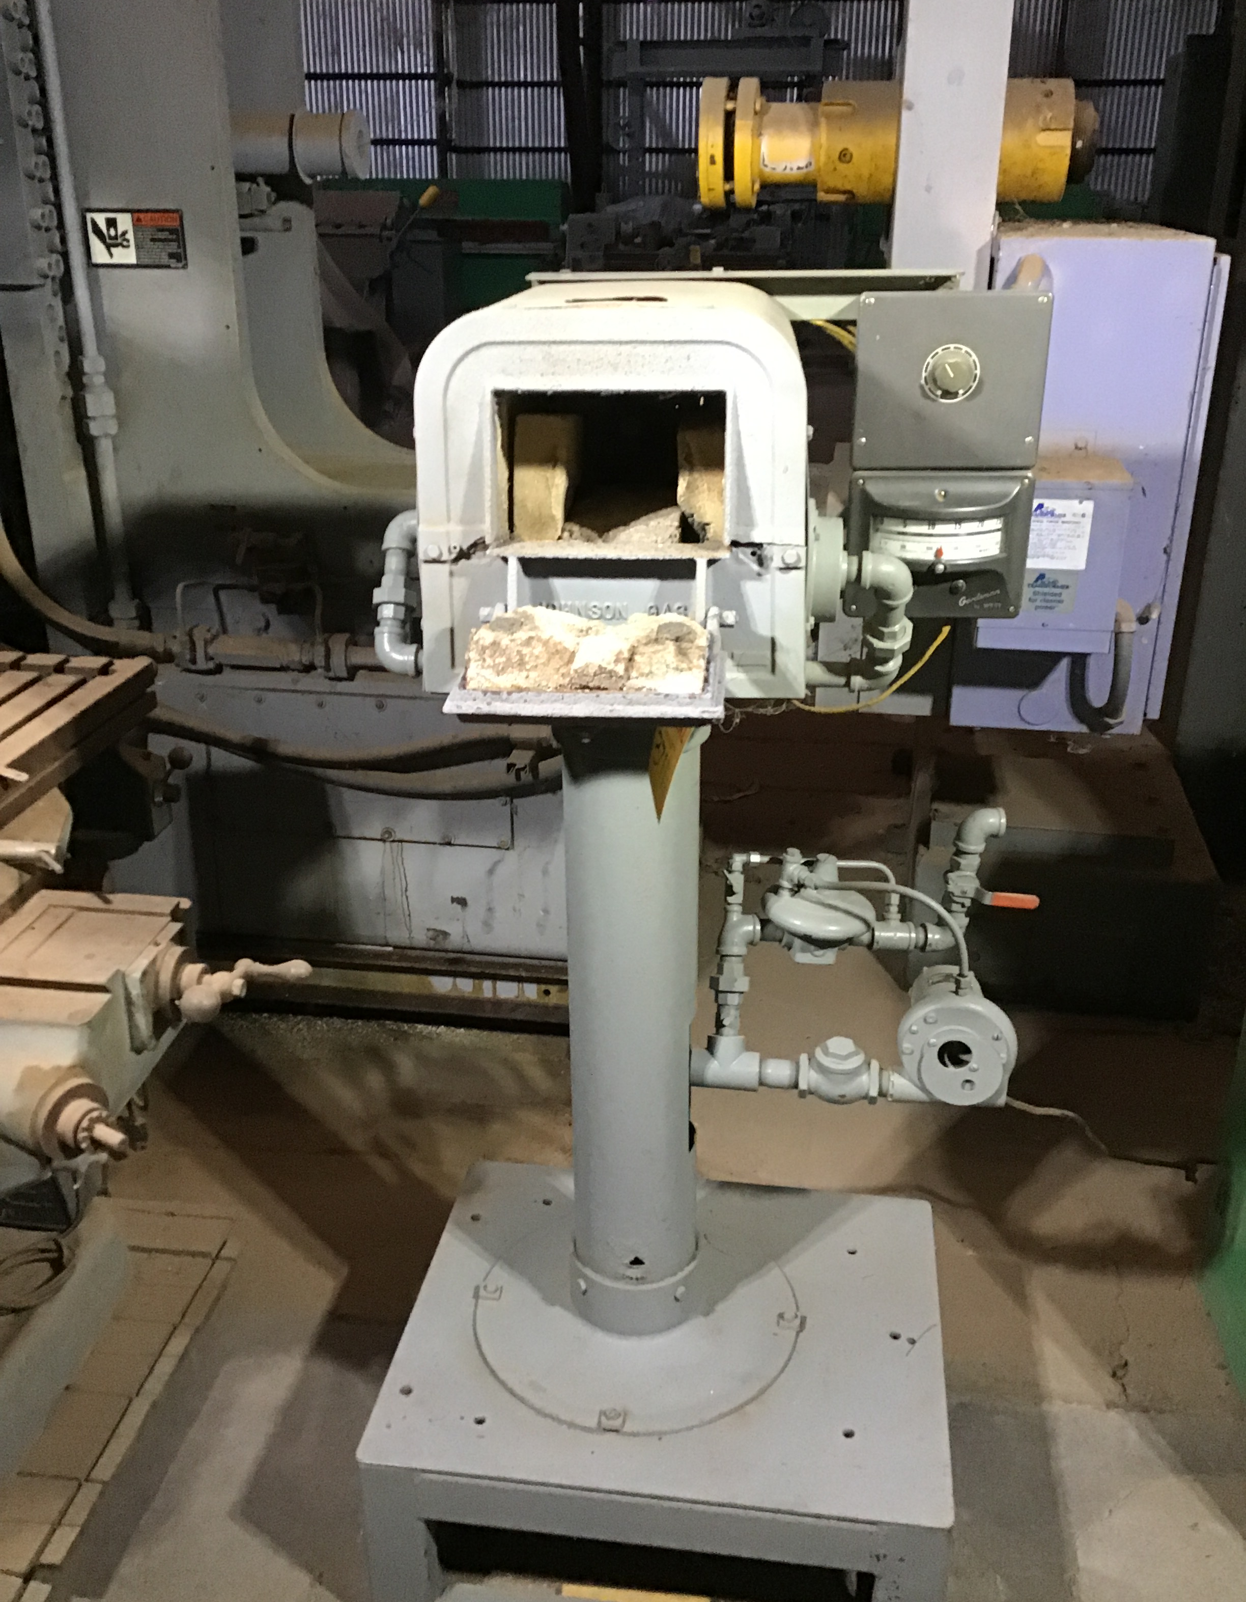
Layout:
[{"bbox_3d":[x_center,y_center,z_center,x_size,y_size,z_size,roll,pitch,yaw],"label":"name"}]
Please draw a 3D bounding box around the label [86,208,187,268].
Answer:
[{"bbox_3d":[-0.828,-0.955,2.530,0.177,0.094,0.004,3,25,8],"label":"label"}]

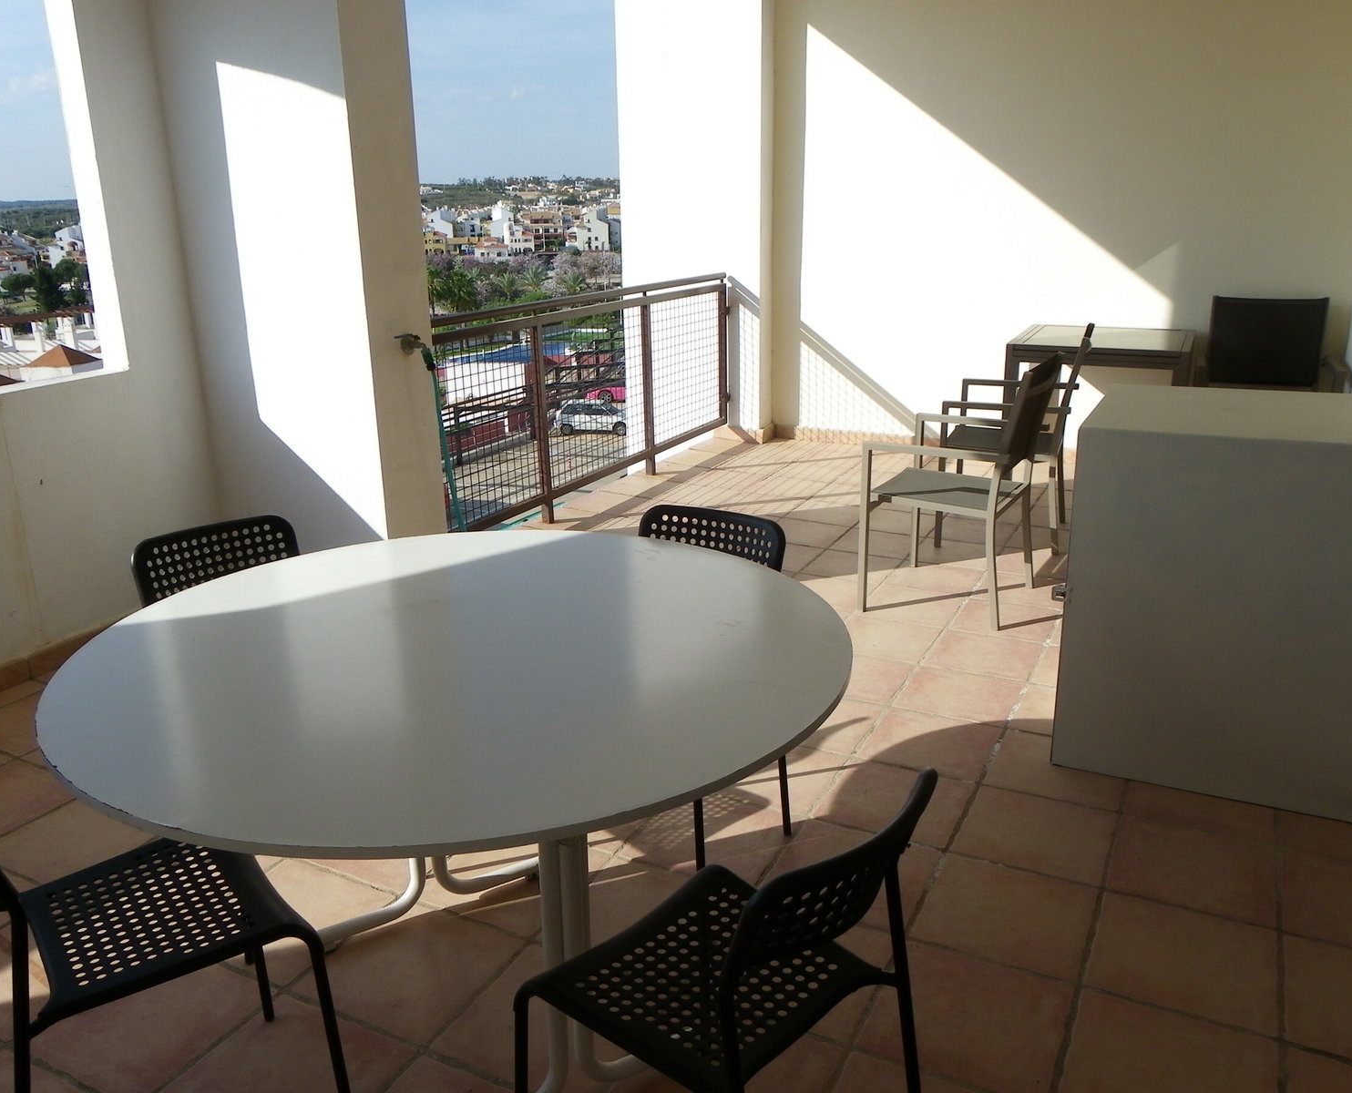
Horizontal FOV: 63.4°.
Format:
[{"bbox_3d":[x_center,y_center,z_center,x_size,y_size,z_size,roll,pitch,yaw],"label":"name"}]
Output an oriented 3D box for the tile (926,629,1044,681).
[{"bbox_3d":[1.006,0.354,3.558,0.330,0.015,0.330,8,20,26],"label":"tile"}]

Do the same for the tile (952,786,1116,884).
[{"bbox_3d":[0.845,0.677,2.570,0.323,0.015,0.323,8,19,26],"label":"tile"}]

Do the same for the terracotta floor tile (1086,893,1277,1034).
[{"bbox_3d":[0.985,0.804,2.121,0.330,0.015,0.330,8,20,26],"label":"terracotta floor tile"}]

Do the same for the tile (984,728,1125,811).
[{"bbox_3d":[0.997,0.581,2.837,0.330,0.015,0.330,8,20,26],"label":"tile"}]

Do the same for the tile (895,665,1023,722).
[{"bbox_3d":[0.857,0.453,3.295,0.323,0.015,0.323,8,19,26],"label":"tile"}]

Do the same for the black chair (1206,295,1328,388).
[{"bbox_3d":[3.019,-0.775,5.610,0.640,0.900,0.570,8,19,26],"label":"black chair"}]

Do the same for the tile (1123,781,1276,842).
[{"bbox_3d":[1.299,0.626,2.710,0.323,0.015,0.323,8,19,26],"label":"tile"}]

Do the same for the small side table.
[{"bbox_3d":[2.165,-0.699,5.600,0.810,0.740,0.900,8,20,26],"label":"small side table"}]

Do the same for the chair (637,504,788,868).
[{"bbox_3d":[-0.016,0.340,2.352,0.390,0.770,0.470,8,20,27],"label":"chair"}]

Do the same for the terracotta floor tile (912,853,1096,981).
[{"bbox_3d":[0.689,0.765,2.264,0.330,0.015,0.330,8,20,26],"label":"terracotta floor tile"}]

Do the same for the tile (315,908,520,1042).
[{"bbox_3d":[-0.518,0.829,2.148,0.323,0.015,0.323,8,19,26],"label":"tile"}]

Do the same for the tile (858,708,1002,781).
[{"bbox_3d":[0.701,0.544,3.006,0.323,0.015,0.323,8,19,26],"label":"tile"}]

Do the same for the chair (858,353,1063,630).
[{"bbox_3d":[1.013,-0.228,3.918,0.560,0.880,0.555,9,20,28],"label":"chair"}]

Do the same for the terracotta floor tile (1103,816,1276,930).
[{"bbox_3d":[1.144,0.718,2.422,0.323,0.015,0.323,8,19,26],"label":"terracotta floor tile"}]

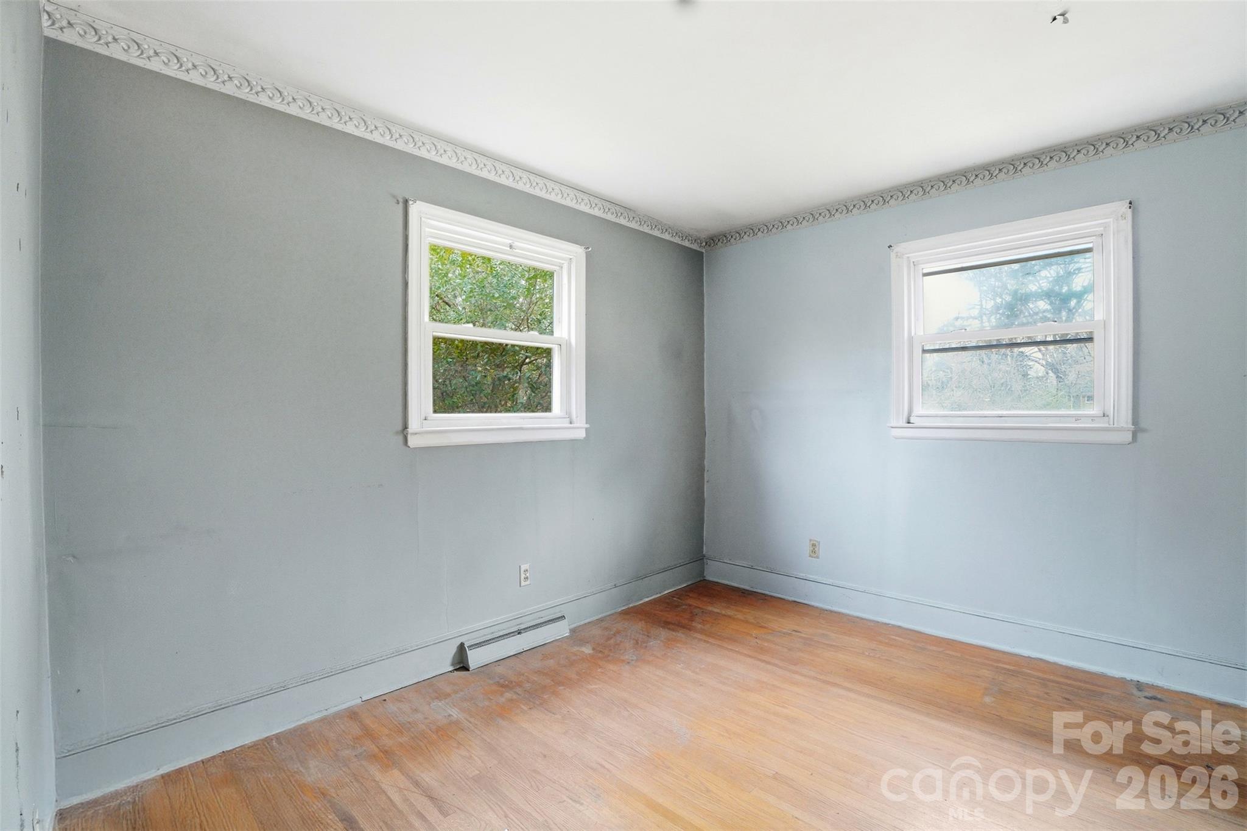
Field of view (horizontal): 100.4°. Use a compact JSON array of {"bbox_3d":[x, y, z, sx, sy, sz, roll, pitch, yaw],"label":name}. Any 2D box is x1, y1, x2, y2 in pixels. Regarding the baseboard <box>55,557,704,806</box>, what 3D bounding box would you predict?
[{"bbox_3d":[-0.590,1.126,2.722,3.213,0.173,0.045,0,1,-43],"label":"baseboard"}]

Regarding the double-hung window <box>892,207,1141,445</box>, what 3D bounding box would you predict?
[{"bbox_3d":[1.962,-0.424,2.724,1.006,1.117,0.105,0,0,39],"label":"double-hung window"}]

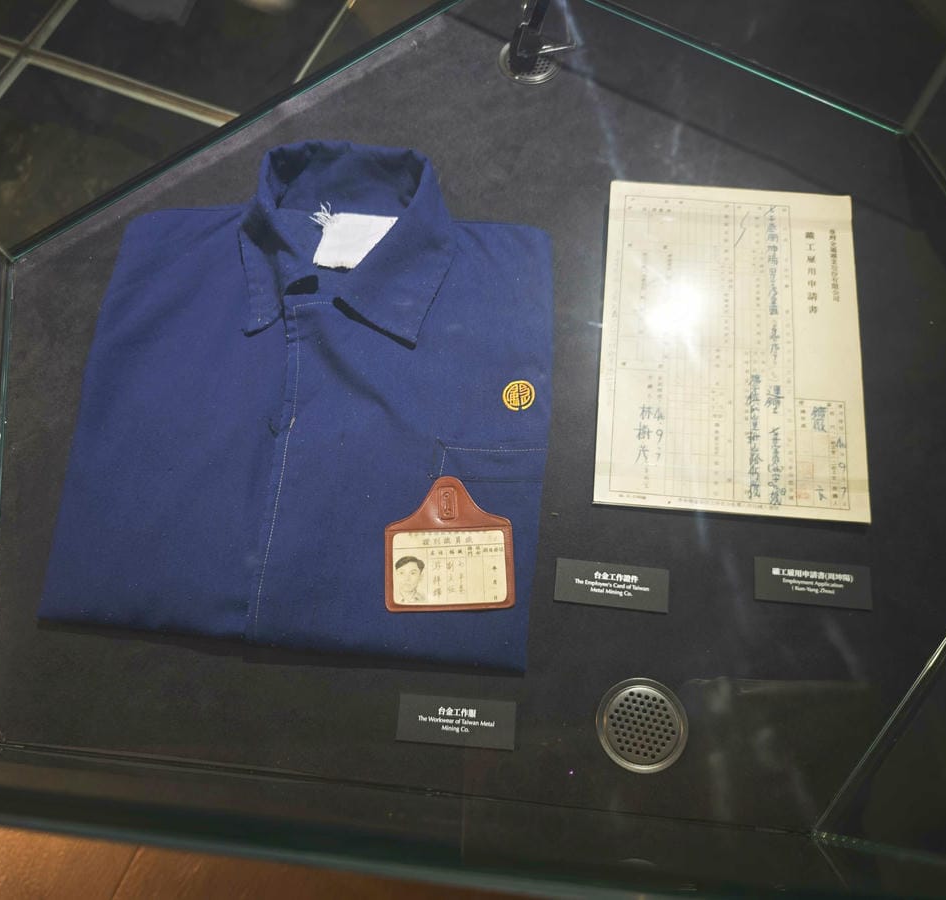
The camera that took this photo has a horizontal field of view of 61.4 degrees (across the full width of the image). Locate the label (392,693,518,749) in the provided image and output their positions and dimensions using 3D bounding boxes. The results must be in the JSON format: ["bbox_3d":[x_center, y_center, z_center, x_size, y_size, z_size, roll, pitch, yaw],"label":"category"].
[{"bbox_3d":[-0.012,0.199,0.584,0.087,0.004,0.033,3,69,3],"label":"label"}]

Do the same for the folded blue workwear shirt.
[{"bbox_3d":[-0.134,-0.059,0.661,0.385,0.055,0.441,3,69,4],"label":"folded blue workwear shirt"}]

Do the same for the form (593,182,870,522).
[{"bbox_3d":[0.222,-0.096,0.687,0.217,0.004,0.313,5,69,4],"label":"form"}]

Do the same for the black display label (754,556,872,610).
[{"bbox_3d":[0.261,0.102,0.611,0.087,0.004,0.033,4,69,4],"label":"black display label"}]

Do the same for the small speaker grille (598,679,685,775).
[{"bbox_3d":[0.123,0.201,0.577,0.066,0.008,0.066,5,69,4],"label":"small speaker grille"}]

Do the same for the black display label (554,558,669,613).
[{"bbox_3d":[0.108,0.105,0.616,0.087,0.004,0.033,5,69,4],"label":"black display label"}]

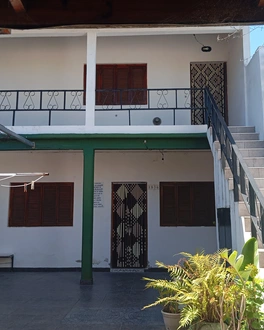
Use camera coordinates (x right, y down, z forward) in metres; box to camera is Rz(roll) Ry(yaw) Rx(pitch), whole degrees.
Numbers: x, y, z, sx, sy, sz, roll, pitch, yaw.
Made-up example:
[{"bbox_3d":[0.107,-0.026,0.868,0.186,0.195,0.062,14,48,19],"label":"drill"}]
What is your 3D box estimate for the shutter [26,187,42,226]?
[{"bbox_3d":[-2.358,0.954,8.540,0.390,1.047,0.070,0,-8,2],"label":"shutter"}]

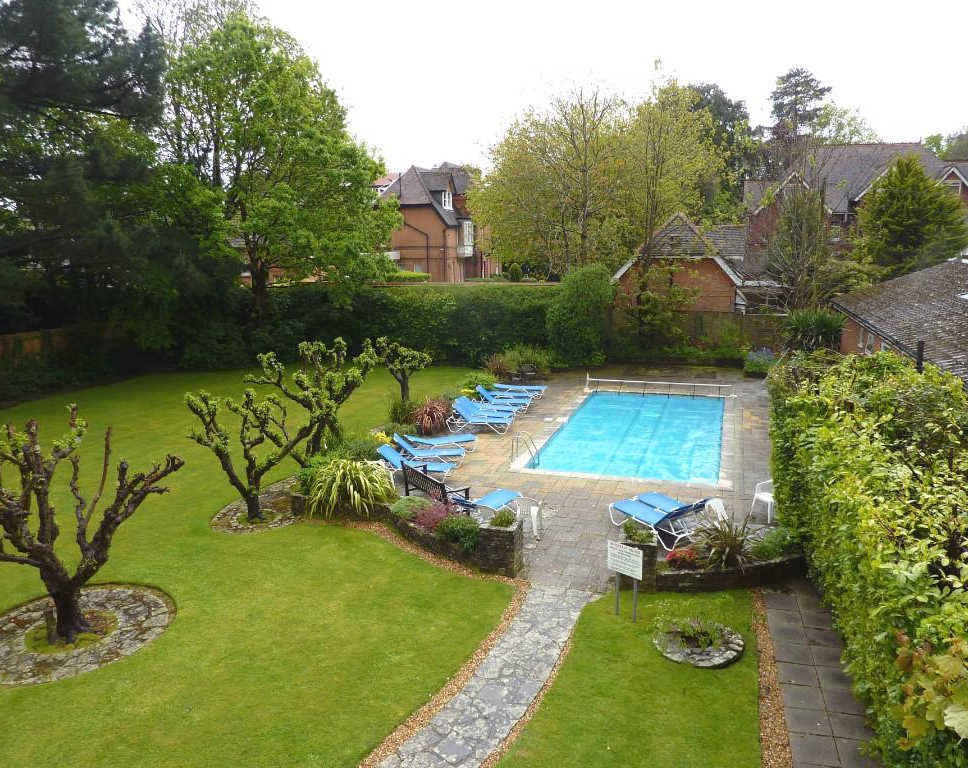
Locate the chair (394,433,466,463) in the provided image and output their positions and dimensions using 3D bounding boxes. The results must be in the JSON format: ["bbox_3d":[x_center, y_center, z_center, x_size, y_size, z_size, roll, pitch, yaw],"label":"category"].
[{"bbox_3d":[-1.411,1.641,18.457,1.850,0.730,0.660,-2,11,-5],"label":"chair"}]

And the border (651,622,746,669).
[{"bbox_3d":[2.922,3.485,10.084,1.210,0.130,1.190,-1,11,0],"label":"border"}]

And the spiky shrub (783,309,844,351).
[{"bbox_3d":[14.037,-2.195,31.601,2.700,2.055,2.400,4,12,24],"label":"spiky shrub"}]

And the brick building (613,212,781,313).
[{"bbox_3d":[11.440,-5.685,39.596,8.000,6.600,8.000,3,12,18],"label":"brick building"}]

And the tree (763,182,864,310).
[{"bbox_3d":[16.041,-6.277,36.010,4.900,6.861,4.300,4,12,23],"label":"tree"}]

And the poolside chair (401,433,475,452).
[{"bbox_3d":[-1.141,1.573,19.735,1.880,0.550,0.630,-4,12,-15],"label":"poolside chair"}]

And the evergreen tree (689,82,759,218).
[{"bbox_3d":[20.514,-15.726,62.204,7.500,18.000,7.000,-1,11,0],"label":"evergreen tree"}]

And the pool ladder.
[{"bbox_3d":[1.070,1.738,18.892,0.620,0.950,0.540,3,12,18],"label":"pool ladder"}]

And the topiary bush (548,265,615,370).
[{"bbox_3d":[4.313,-3.104,33.214,3.000,4.400,2.700,-1,11,0],"label":"topiary bush"}]

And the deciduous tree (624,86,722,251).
[{"bbox_3d":[8.235,-6.934,32.575,4.200,11.900,4.200,3,12,18],"label":"deciduous tree"}]

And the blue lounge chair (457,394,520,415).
[{"bbox_3d":[0.276,0.592,23.891,1.800,0.680,0.680,2,11,13],"label":"blue lounge chair"}]

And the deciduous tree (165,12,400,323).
[{"bbox_3d":[-9.373,-8.185,32.974,10.600,14.800,10.600,-4,12,-15],"label":"deciduous tree"}]

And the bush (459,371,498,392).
[{"bbox_3d":[-0.200,-0.026,26.900,1.450,0.907,1.300,-1,11,0],"label":"bush"}]

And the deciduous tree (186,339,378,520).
[{"bbox_3d":[-4.278,0.831,15.707,3.850,3.607,3.200,-4,11,-15],"label":"deciduous tree"}]

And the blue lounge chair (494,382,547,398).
[{"bbox_3d":[1.273,0.253,26.276,1.900,0.450,0.660,2,11,15],"label":"blue lounge chair"}]

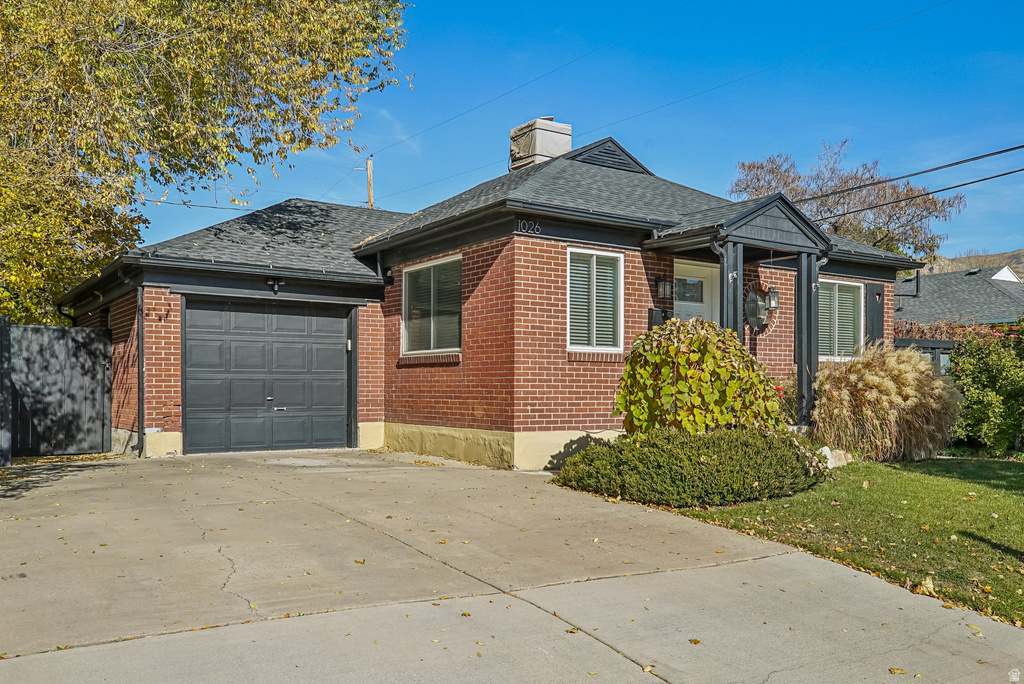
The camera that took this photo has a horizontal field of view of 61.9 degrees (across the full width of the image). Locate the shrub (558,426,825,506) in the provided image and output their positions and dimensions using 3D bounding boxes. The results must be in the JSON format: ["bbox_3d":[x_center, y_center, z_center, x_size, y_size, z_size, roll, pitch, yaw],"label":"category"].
[{"bbox_3d":[1.965,1.229,9.042,2.650,0.640,1.750,2,-4,-34],"label":"shrub"}]

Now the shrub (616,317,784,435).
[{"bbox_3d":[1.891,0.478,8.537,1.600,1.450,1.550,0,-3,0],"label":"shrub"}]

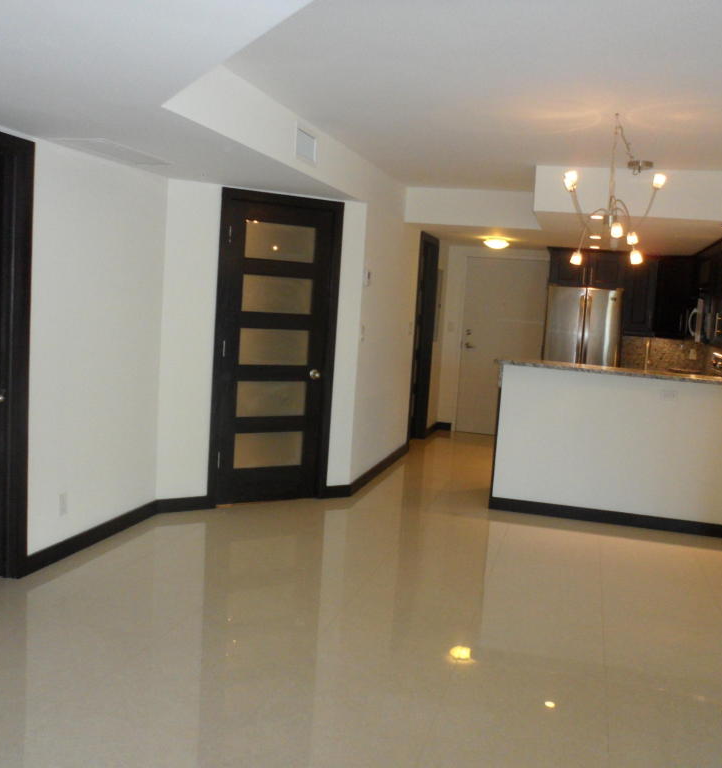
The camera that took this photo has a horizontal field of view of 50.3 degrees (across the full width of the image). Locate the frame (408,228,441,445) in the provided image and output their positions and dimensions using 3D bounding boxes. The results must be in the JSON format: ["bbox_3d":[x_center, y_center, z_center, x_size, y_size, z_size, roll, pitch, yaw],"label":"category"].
[{"bbox_3d":[0.572,-0.421,7.844,0.140,2.130,0.890,6,7,16],"label":"frame"}]

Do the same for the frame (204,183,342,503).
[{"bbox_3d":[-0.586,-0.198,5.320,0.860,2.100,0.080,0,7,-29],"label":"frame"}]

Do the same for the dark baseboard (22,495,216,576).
[{"bbox_3d":[-1.391,0.851,4.552,0.262,0.098,1.539,6,7,21],"label":"dark baseboard"}]

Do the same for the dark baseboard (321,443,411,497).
[{"bbox_3d":[0.127,0.713,6.612,0.162,0.102,2.122,6,7,18],"label":"dark baseboard"}]

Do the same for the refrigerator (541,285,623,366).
[{"bbox_3d":[2.433,-0.201,8.575,0.820,1.770,0.780,6,7,16],"label":"refrigerator"}]

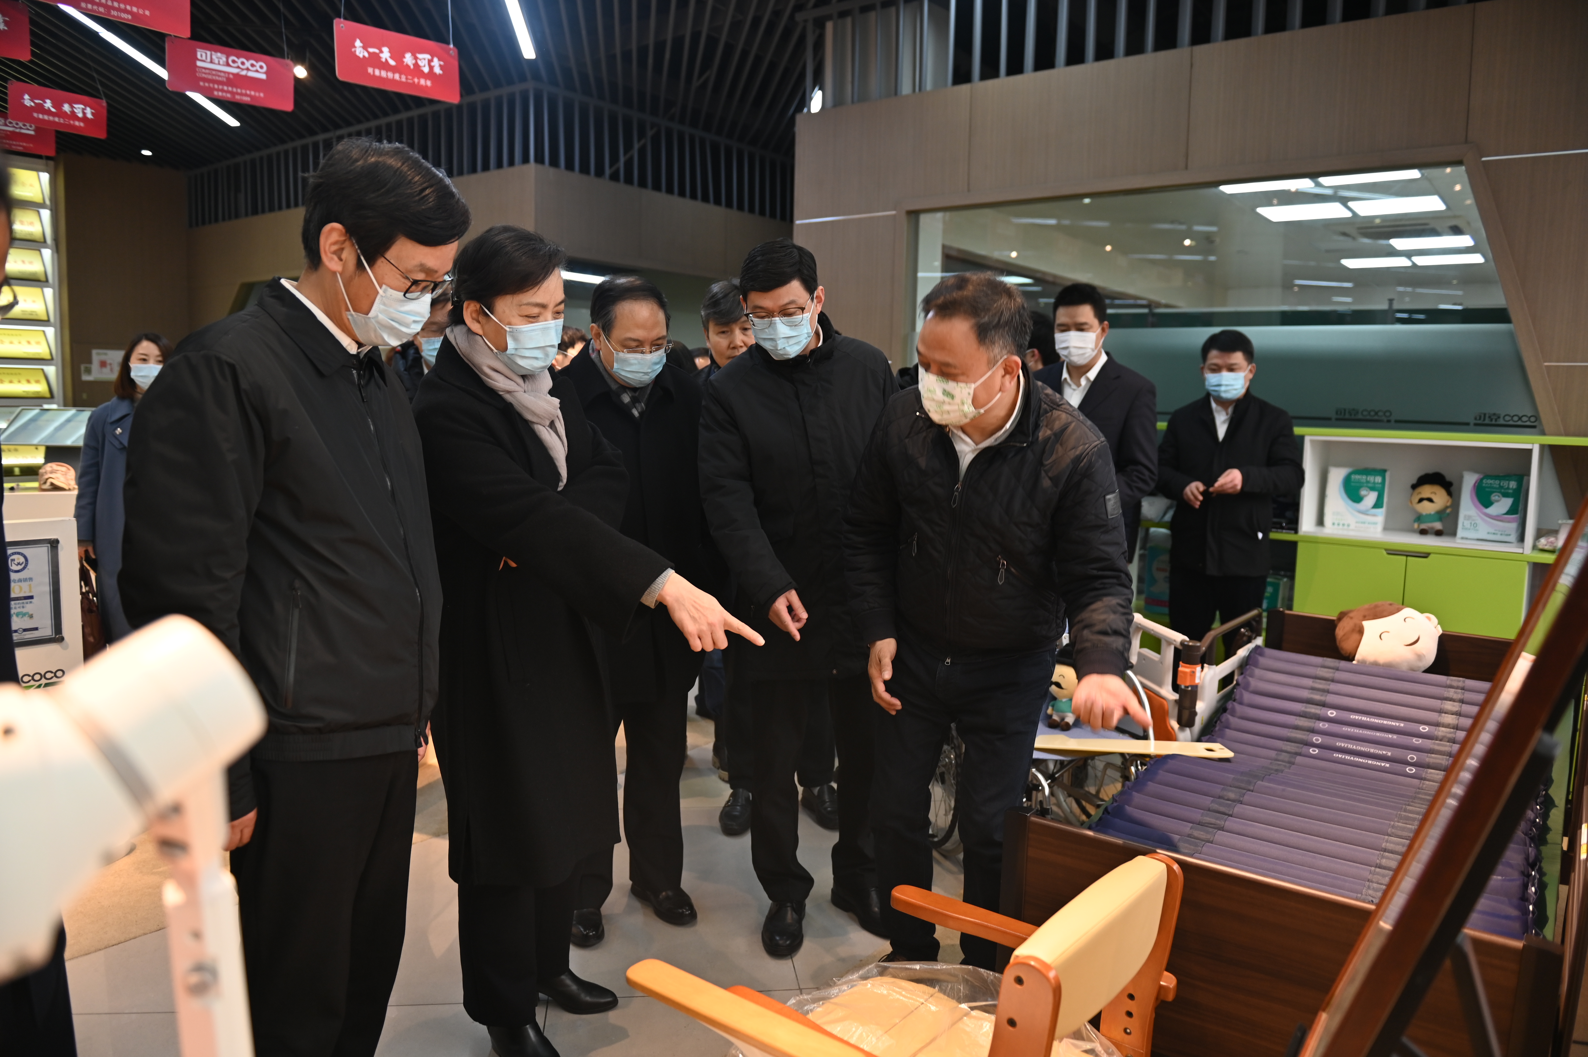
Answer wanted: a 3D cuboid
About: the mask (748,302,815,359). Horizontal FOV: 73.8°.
[{"bbox_3d":[-0.029,-0.440,2.400,0.145,0.110,0.090,-3,33,10],"label":"mask"}]

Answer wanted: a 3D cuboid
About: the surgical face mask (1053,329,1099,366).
[{"bbox_3d":[0.871,-0.554,3.250,0.145,0.110,0.090,5,15,38],"label":"surgical face mask"}]

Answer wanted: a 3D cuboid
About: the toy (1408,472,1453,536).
[{"bbox_3d":[2.411,-0.091,4.000,0.150,0.240,0.120,6,9,40],"label":"toy"}]

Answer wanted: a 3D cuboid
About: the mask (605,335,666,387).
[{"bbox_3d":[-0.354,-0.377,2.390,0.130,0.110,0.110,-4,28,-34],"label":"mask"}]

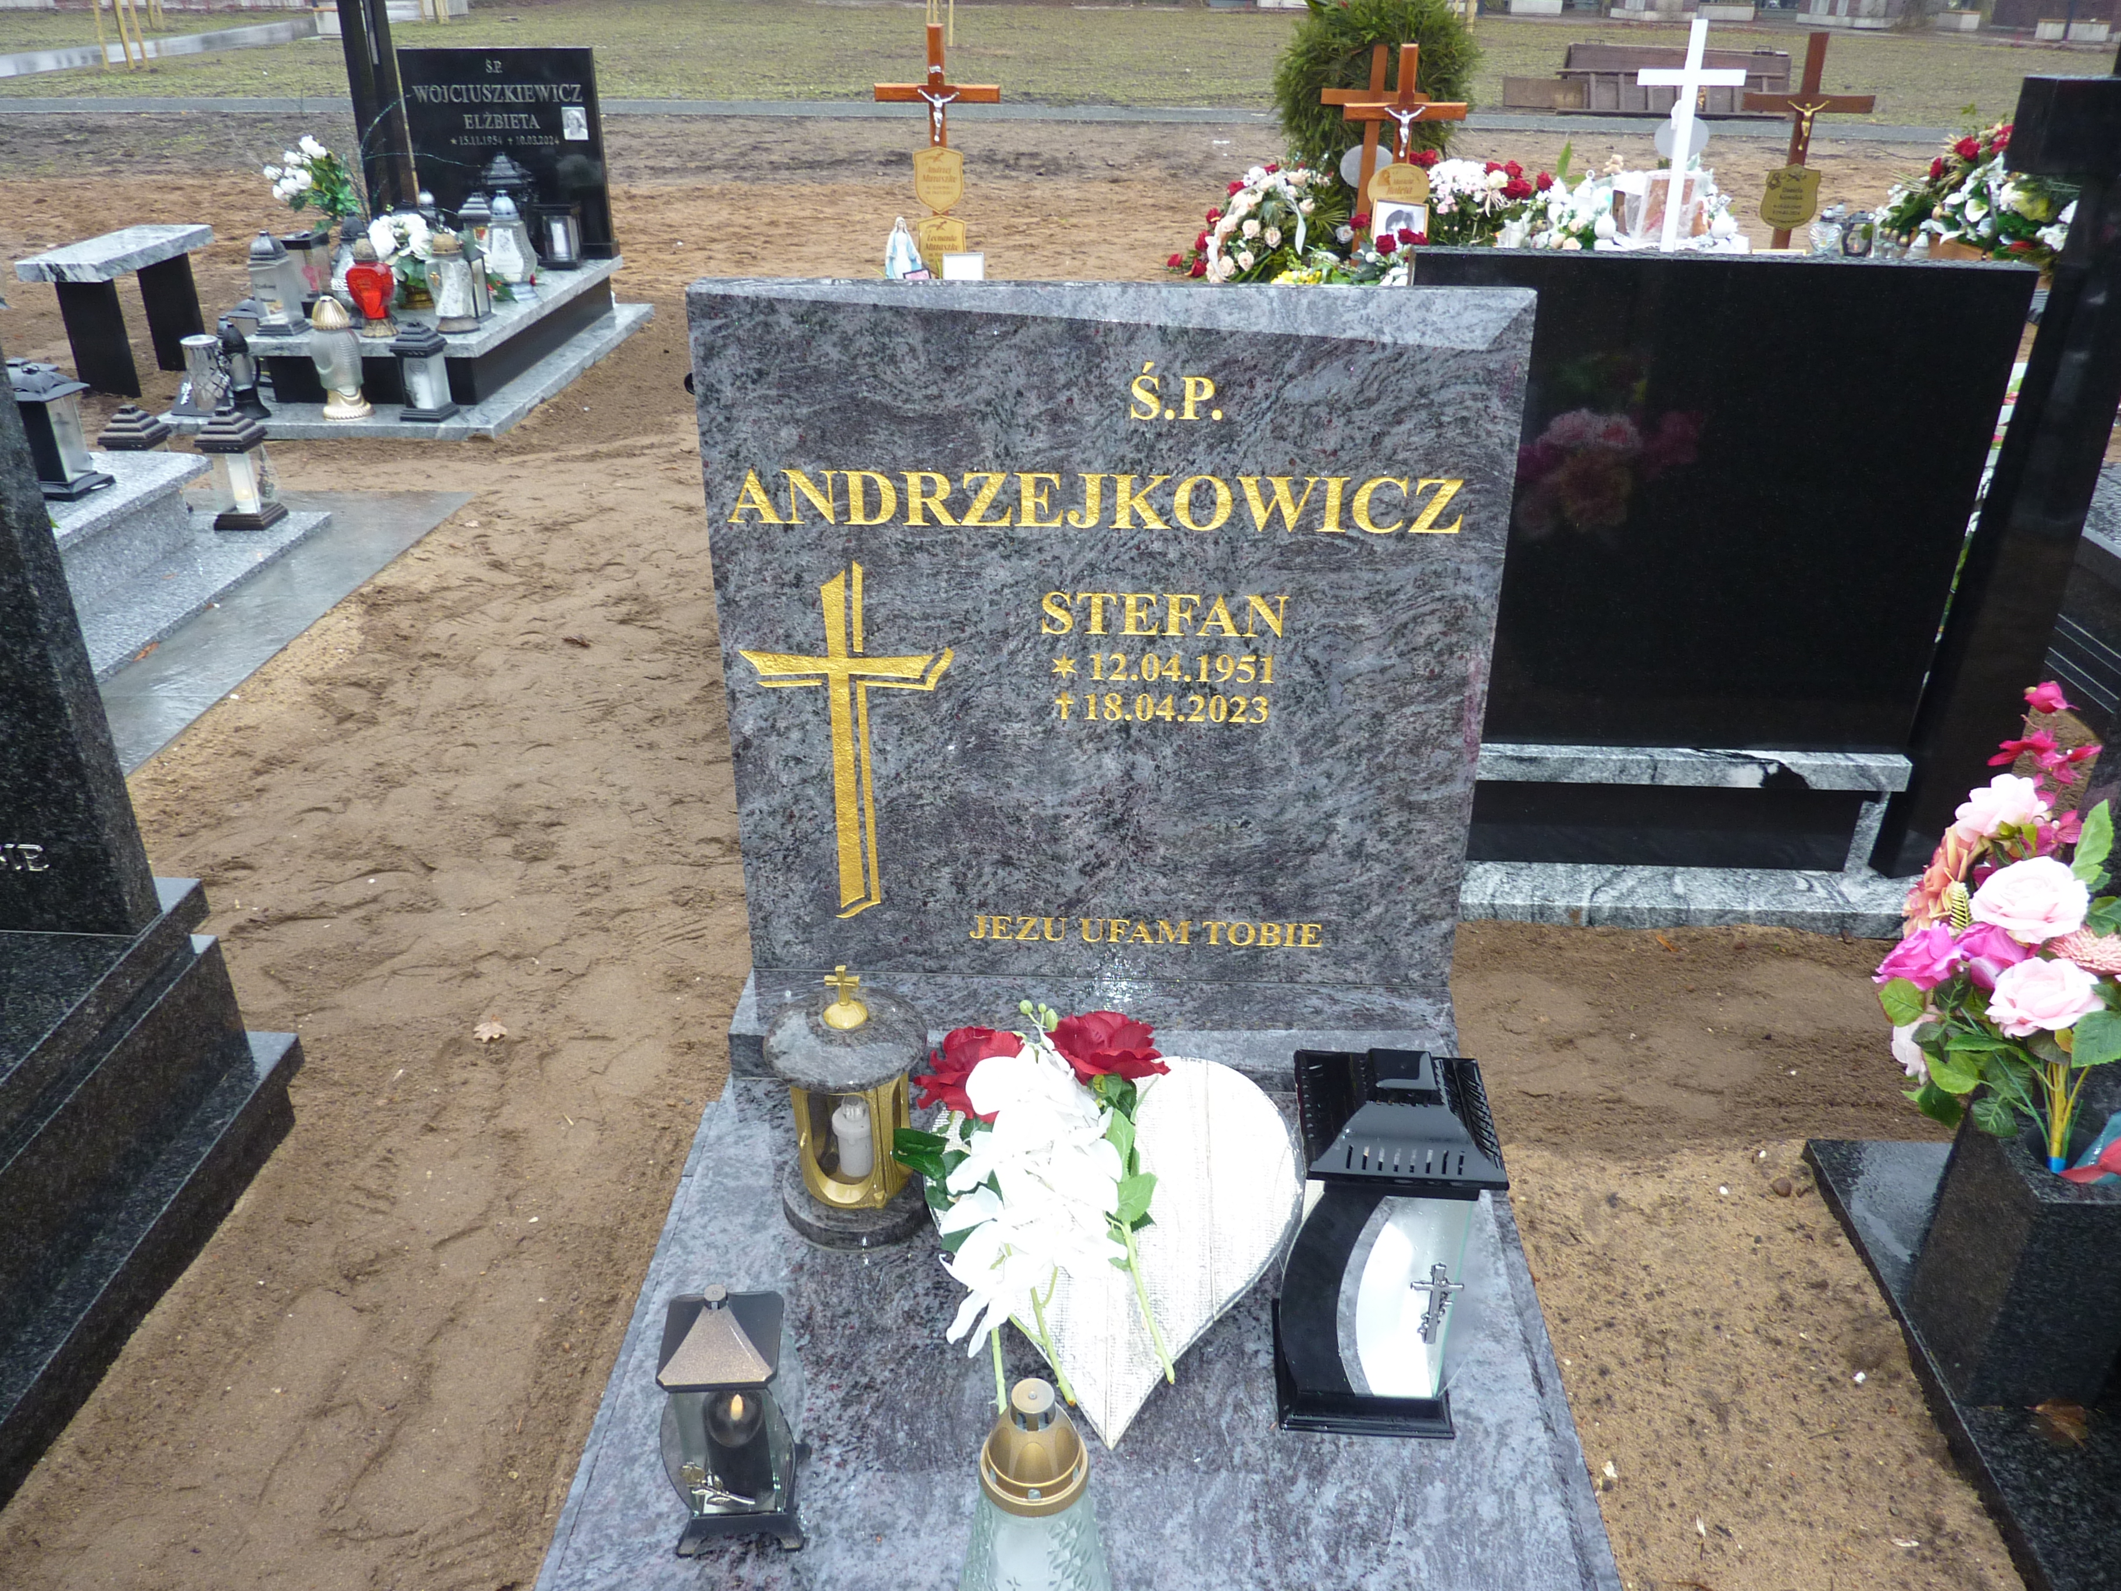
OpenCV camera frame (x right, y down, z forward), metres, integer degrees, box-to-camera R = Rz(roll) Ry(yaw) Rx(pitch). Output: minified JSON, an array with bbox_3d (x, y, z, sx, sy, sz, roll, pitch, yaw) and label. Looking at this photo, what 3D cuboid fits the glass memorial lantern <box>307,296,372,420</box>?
[{"bbox_3d":[-2.500,-1.512,5.283,0.175,0.400,0.150,1,29,2],"label":"glass memorial lantern"}]

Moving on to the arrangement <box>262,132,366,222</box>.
[{"bbox_3d":[-2.859,-2.363,5.880,0.336,0.326,0.283,-1,26,-2],"label":"arrangement"}]

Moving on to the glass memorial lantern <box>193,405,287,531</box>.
[{"bbox_3d":[-2.282,-0.926,4.247,0.155,0.320,0.155,1,29,2],"label":"glass memorial lantern"}]

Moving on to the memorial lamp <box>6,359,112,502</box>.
[{"bbox_3d":[-2.150,-0.783,3.253,0.147,0.278,0.147,-1,26,-2],"label":"memorial lamp"}]

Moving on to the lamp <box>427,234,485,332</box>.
[{"bbox_3d":[-2.184,-1.837,5.481,0.170,0.335,0.155,1,29,2],"label":"lamp"}]

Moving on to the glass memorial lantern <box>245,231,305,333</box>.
[{"bbox_3d":[-2.814,-1.834,5.473,0.140,0.335,0.150,1,29,2],"label":"glass memorial lantern"}]

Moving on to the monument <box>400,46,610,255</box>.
[{"bbox_3d":[-2.430,-2.833,6.773,0.850,0.840,0.110,1,29,2],"label":"monument"}]

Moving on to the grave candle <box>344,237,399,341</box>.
[{"bbox_3d":[-2.242,-1.659,5.011,0.147,0.289,0.121,-1,26,-2],"label":"grave candle"}]

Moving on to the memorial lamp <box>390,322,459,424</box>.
[{"bbox_3d":[-1.987,-1.323,4.775,0.121,0.273,0.126,-1,26,-2],"label":"memorial lamp"}]

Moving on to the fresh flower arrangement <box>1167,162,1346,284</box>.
[{"bbox_3d":[0.939,-2.687,7.301,0.850,0.620,0.550,1,29,2],"label":"fresh flower arrangement"}]

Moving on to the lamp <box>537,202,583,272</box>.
[{"bbox_3d":[-2.171,-2.437,6.658,0.170,0.265,0.165,1,29,2],"label":"lamp"}]

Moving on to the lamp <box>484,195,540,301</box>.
[{"bbox_3d":[-2.083,-2.079,5.804,0.152,0.352,0.152,-1,26,-2],"label":"lamp"}]

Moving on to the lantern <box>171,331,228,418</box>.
[{"bbox_3d":[-2.707,-1.325,4.825,0.147,0.226,0.137,-1,26,-2],"label":"lantern"}]

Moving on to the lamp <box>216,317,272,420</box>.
[{"bbox_3d":[-2.546,-1.330,4.772,0.121,0.283,0.126,-1,26,-2],"label":"lamp"}]

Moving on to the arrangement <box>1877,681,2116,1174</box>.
[{"bbox_3d":[0.985,0.148,1.473,0.340,0.560,0.290,1,29,2],"label":"arrangement"}]

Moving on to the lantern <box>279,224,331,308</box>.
[{"bbox_3d":[-2.650,-1.842,5.420,0.121,0.257,0.126,-1,26,-2],"label":"lantern"}]

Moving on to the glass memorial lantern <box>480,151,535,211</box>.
[{"bbox_3d":[-2.351,-2.503,6.576,0.200,0.450,0.200,1,29,2],"label":"glass memorial lantern"}]

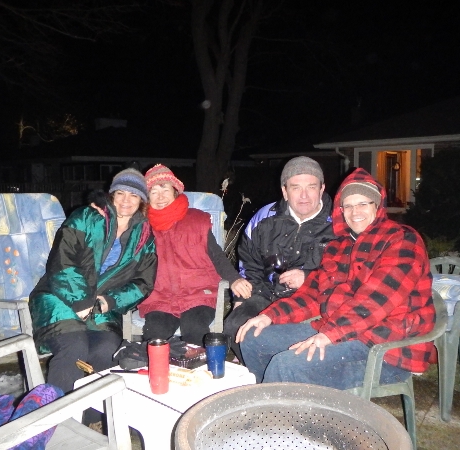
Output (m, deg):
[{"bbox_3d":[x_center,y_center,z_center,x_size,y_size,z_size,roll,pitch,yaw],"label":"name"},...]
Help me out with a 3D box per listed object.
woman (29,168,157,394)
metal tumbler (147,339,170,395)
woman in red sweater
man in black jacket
[{"bbox_3d":[-0.700,0.363,2.455,0.600,1.280,0.840,-3,7,-23],"label":"woman"},{"bbox_3d":[-0.253,0.499,1.709,0.078,0.183,0.078,0,6,0],"label":"metal tumbler"},{"bbox_3d":[-0.200,0.342,2.553,0.600,1.300,0.780,0,6,-3],"label":"woman in red sweater"},{"bbox_3d":[0.270,0.345,2.342,0.560,1.340,0.740,2,7,16],"label":"man in black jacket"}]

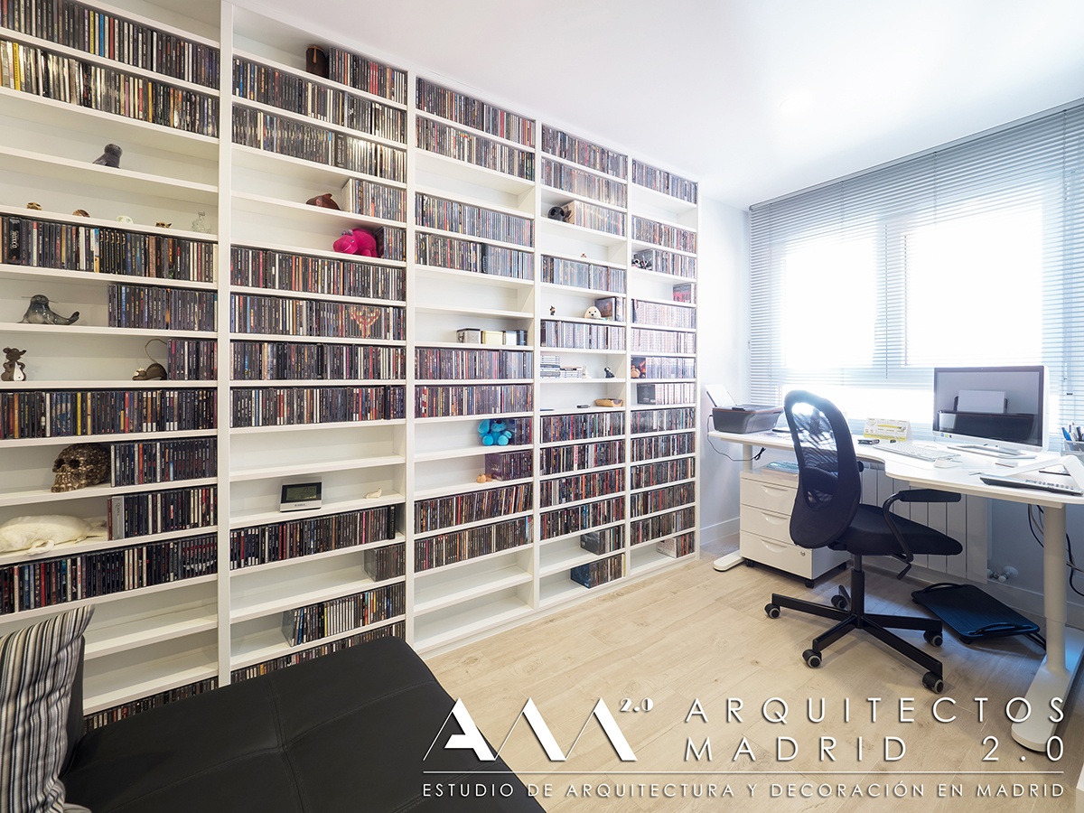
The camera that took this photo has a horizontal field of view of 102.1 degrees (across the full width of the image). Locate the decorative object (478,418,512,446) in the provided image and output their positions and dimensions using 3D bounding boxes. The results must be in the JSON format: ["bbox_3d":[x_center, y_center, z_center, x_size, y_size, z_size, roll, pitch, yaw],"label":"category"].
[{"bbox_3d":[-0.227,0.124,2.113,0.150,0.130,0.105,0,2,-12],"label":"decorative object"}]

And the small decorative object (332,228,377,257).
[{"bbox_3d":[-0.741,-0.643,1.733,0.110,0.120,0.130,1,2,17],"label":"small decorative object"}]

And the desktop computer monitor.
[{"bbox_3d":[2.235,0.020,2.210,0.170,0.425,0.555,0,2,2],"label":"desktop computer monitor"}]

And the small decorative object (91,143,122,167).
[{"bbox_3d":[-1.315,-0.756,1.325,0.066,0.082,0.050,0,2,-3],"label":"small decorative object"}]

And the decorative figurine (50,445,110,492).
[{"bbox_3d":[-1.381,0.186,1.318,0.097,0.132,0.137,0,2,3],"label":"decorative figurine"}]

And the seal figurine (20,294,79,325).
[{"bbox_3d":[-1.427,-0.277,1.270,0.080,0.088,0.102,0,2,-8],"label":"seal figurine"}]

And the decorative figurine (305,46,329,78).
[{"bbox_3d":[-0.848,-1.272,1.650,0.075,0.120,0.075,-1,3,-27],"label":"decorative figurine"}]

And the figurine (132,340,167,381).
[{"bbox_3d":[-1.235,-0.147,1.384,0.095,0.130,0.050,-2,3,-40],"label":"figurine"}]

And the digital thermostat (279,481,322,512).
[{"bbox_3d":[-0.890,0.330,1.625,0.132,0.095,0.045,-1,3,-26],"label":"digital thermostat"}]

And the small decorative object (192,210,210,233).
[{"bbox_3d":[-1.123,-0.603,1.446,0.048,0.084,0.045,-2,3,-37],"label":"small decorative object"}]

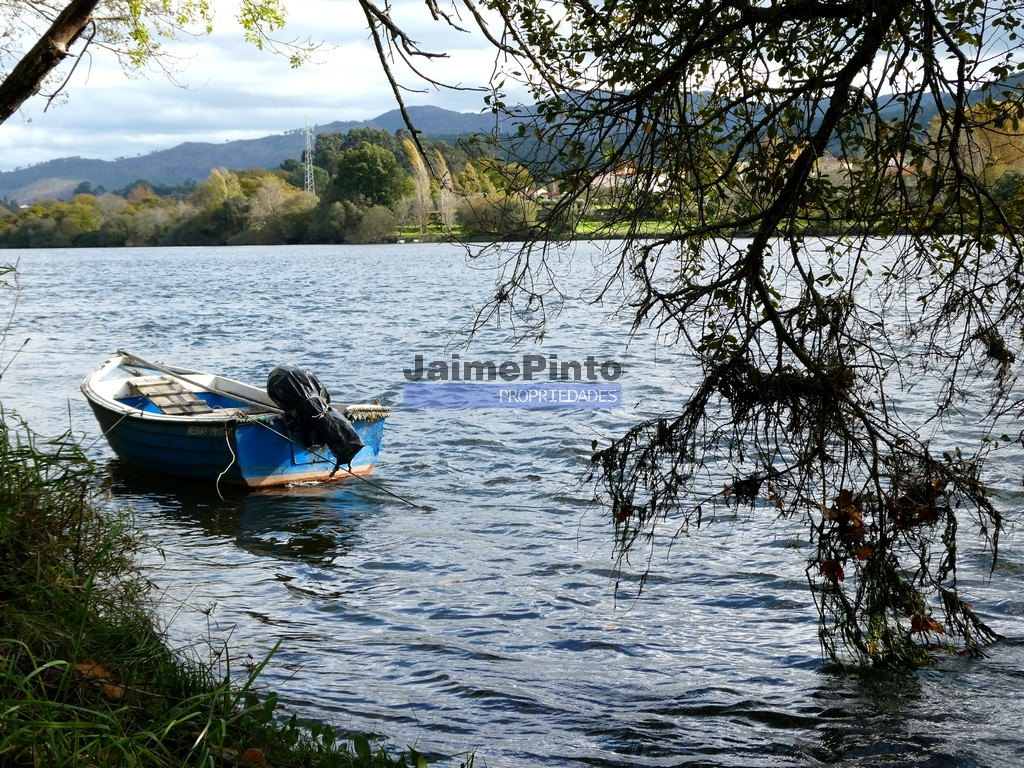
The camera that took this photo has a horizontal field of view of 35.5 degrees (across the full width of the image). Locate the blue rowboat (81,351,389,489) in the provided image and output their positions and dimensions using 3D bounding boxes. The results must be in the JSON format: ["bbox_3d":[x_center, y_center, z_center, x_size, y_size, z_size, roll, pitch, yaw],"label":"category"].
[{"bbox_3d":[-2.539,0.271,13.634,1.600,0.950,3.721,-5,7,-37],"label":"blue rowboat"}]

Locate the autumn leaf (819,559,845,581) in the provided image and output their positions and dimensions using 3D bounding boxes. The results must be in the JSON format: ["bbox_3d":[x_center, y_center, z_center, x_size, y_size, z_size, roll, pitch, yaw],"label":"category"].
[{"bbox_3d":[1.380,0.801,6.900,0.110,0.095,0.060,-1,6,0],"label":"autumn leaf"}]

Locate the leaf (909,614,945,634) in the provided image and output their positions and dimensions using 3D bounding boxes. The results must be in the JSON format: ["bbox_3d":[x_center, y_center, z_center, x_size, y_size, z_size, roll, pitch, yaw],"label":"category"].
[{"bbox_3d":[1.790,1.039,6.900,0.150,0.085,0.080,-1,6,0],"label":"leaf"}]

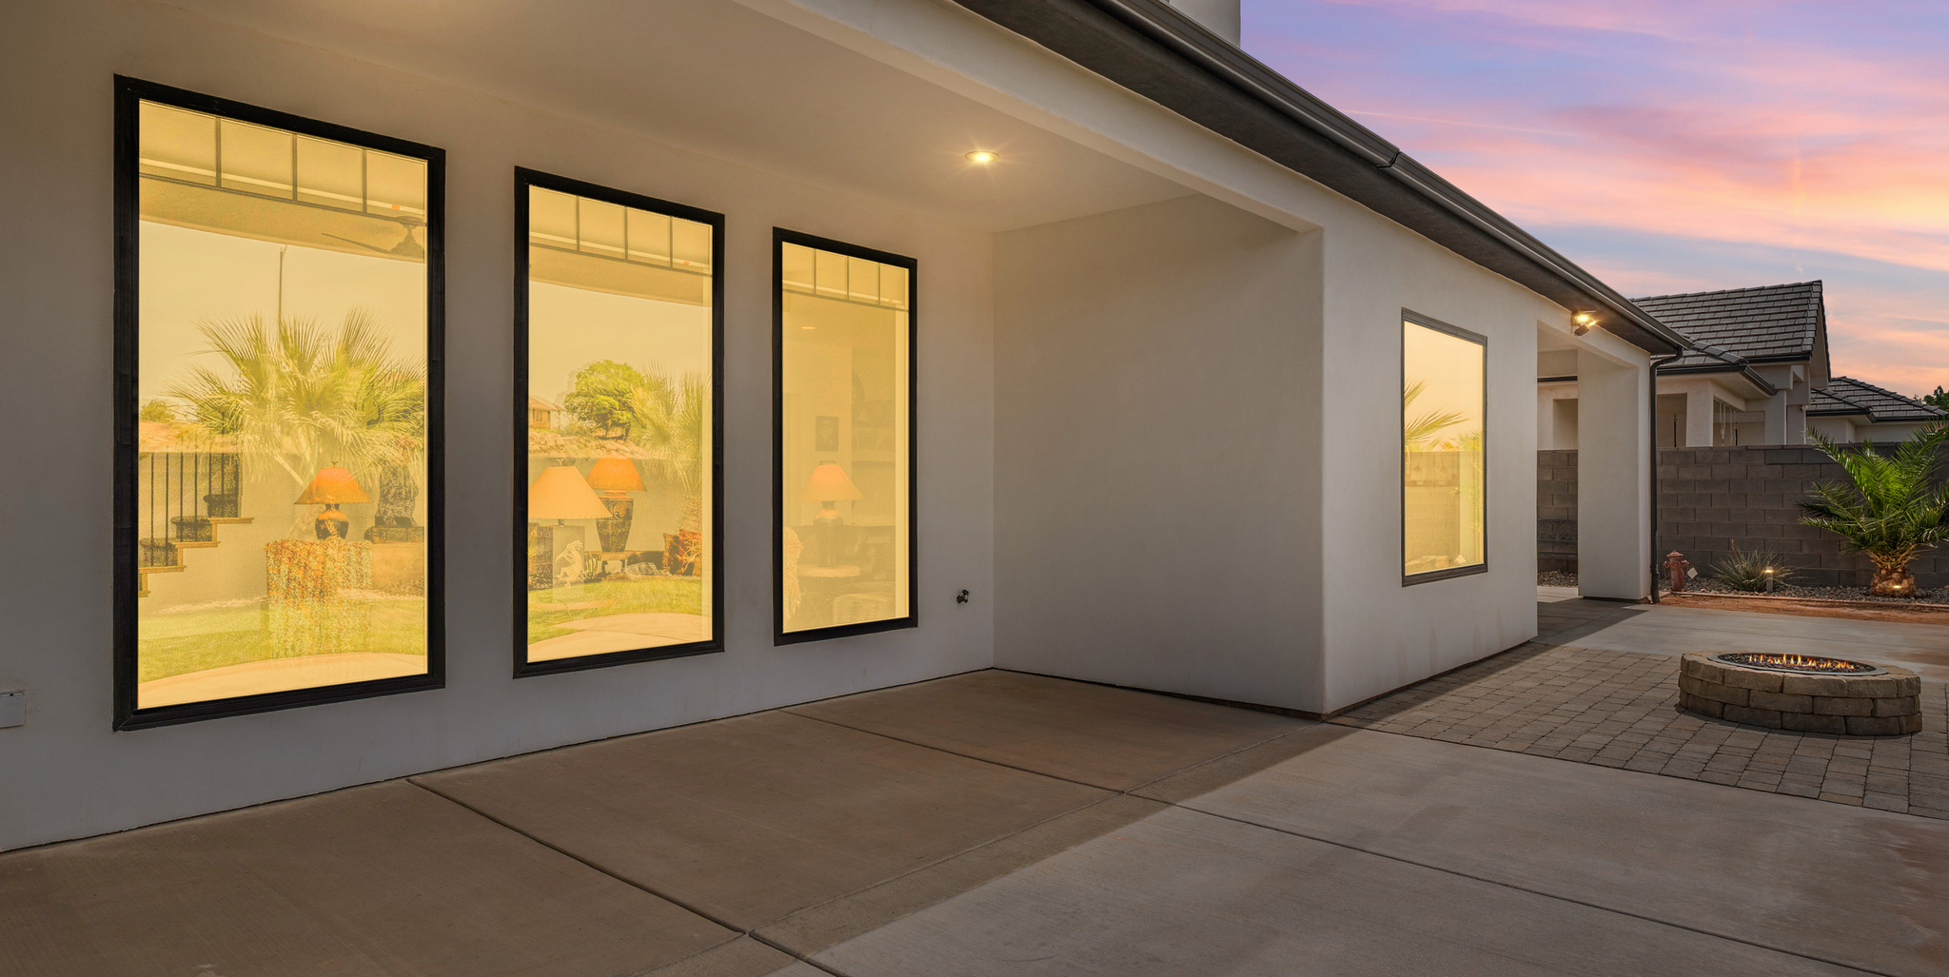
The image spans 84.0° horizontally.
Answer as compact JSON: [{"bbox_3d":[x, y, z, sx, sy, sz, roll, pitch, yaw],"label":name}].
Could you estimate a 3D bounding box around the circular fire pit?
[{"bbox_3d":[4.631,1.135,6.119,1.085,0.278,1.085,-1,-1,42],"label":"circular fire pit"}]

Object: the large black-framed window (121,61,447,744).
[{"bbox_3d":[-2.832,-0.320,4.515,0.100,2.456,1.204,-1,-1,42],"label":"large black-framed window"}]

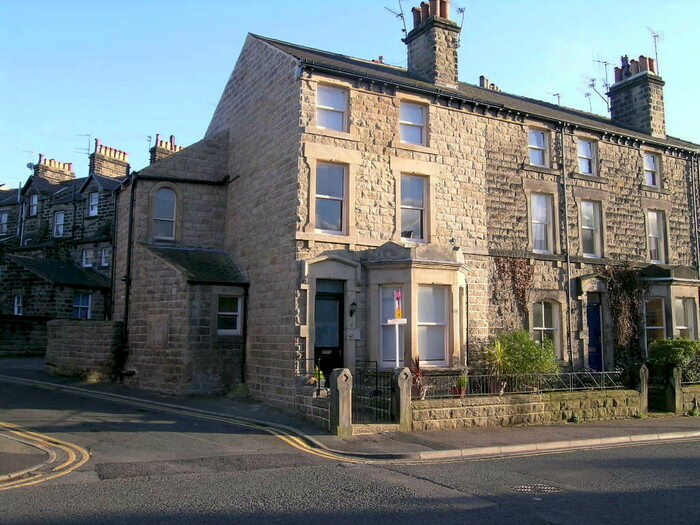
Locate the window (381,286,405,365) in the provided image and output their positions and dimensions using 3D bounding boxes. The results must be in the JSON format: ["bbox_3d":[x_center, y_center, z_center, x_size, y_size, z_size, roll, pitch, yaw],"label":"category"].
[{"bbox_3d":[1.054,1.557,15.603,0.635,2.025,0.150,-3,-8,23],"label":"window"}]

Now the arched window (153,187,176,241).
[{"bbox_3d":[-5.872,-1.545,20.002,0.767,1.690,0.150,4,-8,-27],"label":"arched window"}]

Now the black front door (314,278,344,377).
[{"bbox_3d":[-0.555,1.705,15.438,0.845,2.539,0.100,4,-8,-27],"label":"black front door"}]

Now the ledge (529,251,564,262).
[{"bbox_3d":[5.768,-0.160,18.426,1.340,0.173,0.203,4,-8,-26],"label":"ledge"}]

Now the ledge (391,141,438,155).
[{"bbox_3d":[1.731,-3.026,16.760,1.512,0.152,0.203,4,-8,-26],"label":"ledge"}]

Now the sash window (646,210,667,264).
[{"bbox_3d":[10.335,-0.839,21.287,0.895,1.829,0.130,4,-8,-27],"label":"sash window"}]

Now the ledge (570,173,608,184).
[{"bbox_3d":[7.591,-2.658,19.949,1.513,0.165,0.220,4,-8,-27],"label":"ledge"}]

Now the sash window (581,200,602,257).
[{"bbox_3d":[7.579,-1.033,19.890,0.915,1.829,0.130,4,-8,-27],"label":"sash window"}]

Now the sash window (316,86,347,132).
[{"bbox_3d":[-0.477,-3.844,15.905,0.903,1.157,0.132,4,-8,-26],"label":"sash window"}]

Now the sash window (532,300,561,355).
[{"bbox_3d":[5.732,1.974,18.571,1.116,1.759,0.130,4,-8,-27],"label":"sash window"}]

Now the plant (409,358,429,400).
[{"bbox_3d":[1.527,2.675,14.284,0.450,0.964,0.450,0,-7,0],"label":"plant"}]

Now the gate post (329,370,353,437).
[{"bbox_3d":[-0.174,2.804,12.661,0.315,1.335,0.355,4,-8,-26],"label":"gate post"}]

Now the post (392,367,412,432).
[{"bbox_3d":[1.155,3.035,13.961,0.344,1.405,0.280,4,-8,-27],"label":"post"}]

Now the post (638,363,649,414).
[{"bbox_3d":[7.610,3.328,16.509,0.315,1.279,0.284,4,-8,-26],"label":"post"}]

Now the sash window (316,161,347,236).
[{"bbox_3d":[-0.488,-1.601,15.803,0.905,1.829,0.130,4,-8,-27],"label":"sash window"}]

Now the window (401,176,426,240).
[{"bbox_3d":[1.713,-1.446,16.919,0.915,1.829,0.130,4,-8,-27],"label":"window"}]

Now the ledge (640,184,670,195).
[{"bbox_3d":[10.329,-2.477,21.344,1.481,0.165,0.220,4,-8,-27],"label":"ledge"}]

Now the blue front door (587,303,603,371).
[{"bbox_3d":[7.508,2.339,19.470,0.860,2.150,0.080,4,-8,-27],"label":"blue front door"}]

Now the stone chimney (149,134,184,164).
[{"bbox_3d":[-11.391,-6.423,38.984,0.750,2.400,2.400,-3,-8,27],"label":"stone chimney"}]

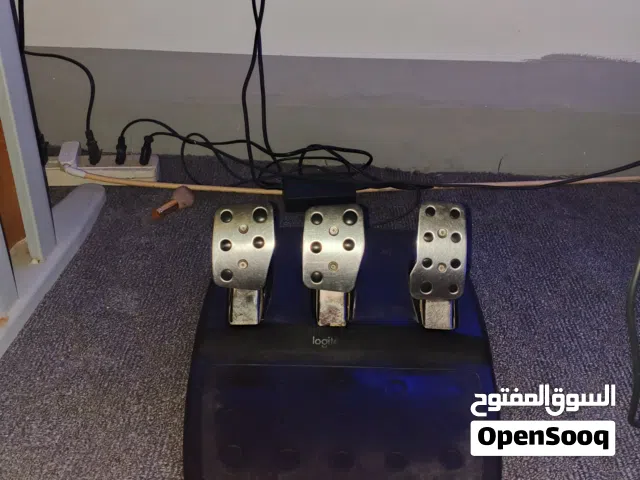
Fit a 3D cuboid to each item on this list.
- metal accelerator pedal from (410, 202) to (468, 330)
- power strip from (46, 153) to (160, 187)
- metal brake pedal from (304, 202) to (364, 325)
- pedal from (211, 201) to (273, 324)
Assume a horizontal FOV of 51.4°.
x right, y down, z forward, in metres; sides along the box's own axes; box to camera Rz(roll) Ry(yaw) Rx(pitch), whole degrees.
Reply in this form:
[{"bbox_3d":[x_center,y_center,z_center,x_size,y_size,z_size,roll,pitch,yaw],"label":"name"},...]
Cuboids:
[{"bbox_3d":[0.127,0.028,0.715,0.061,0.132,0.052,0,10,1],"label":"metal accelerator pedal"},{"bbox_3d":[-0.397,-0.119,1.147,0.235,0.036,0.050,0,31,0],"label":"power strip"},{"bbox_3d":[0.015,0.028,0.718,0.067,0.127,0.052,0,10,1],"label":"metal brake pedal"},{"bbox_3d":[-0.081,0.027,0.721,0.067,0.127,0.052,0,10,1],"label":"pedal"}]

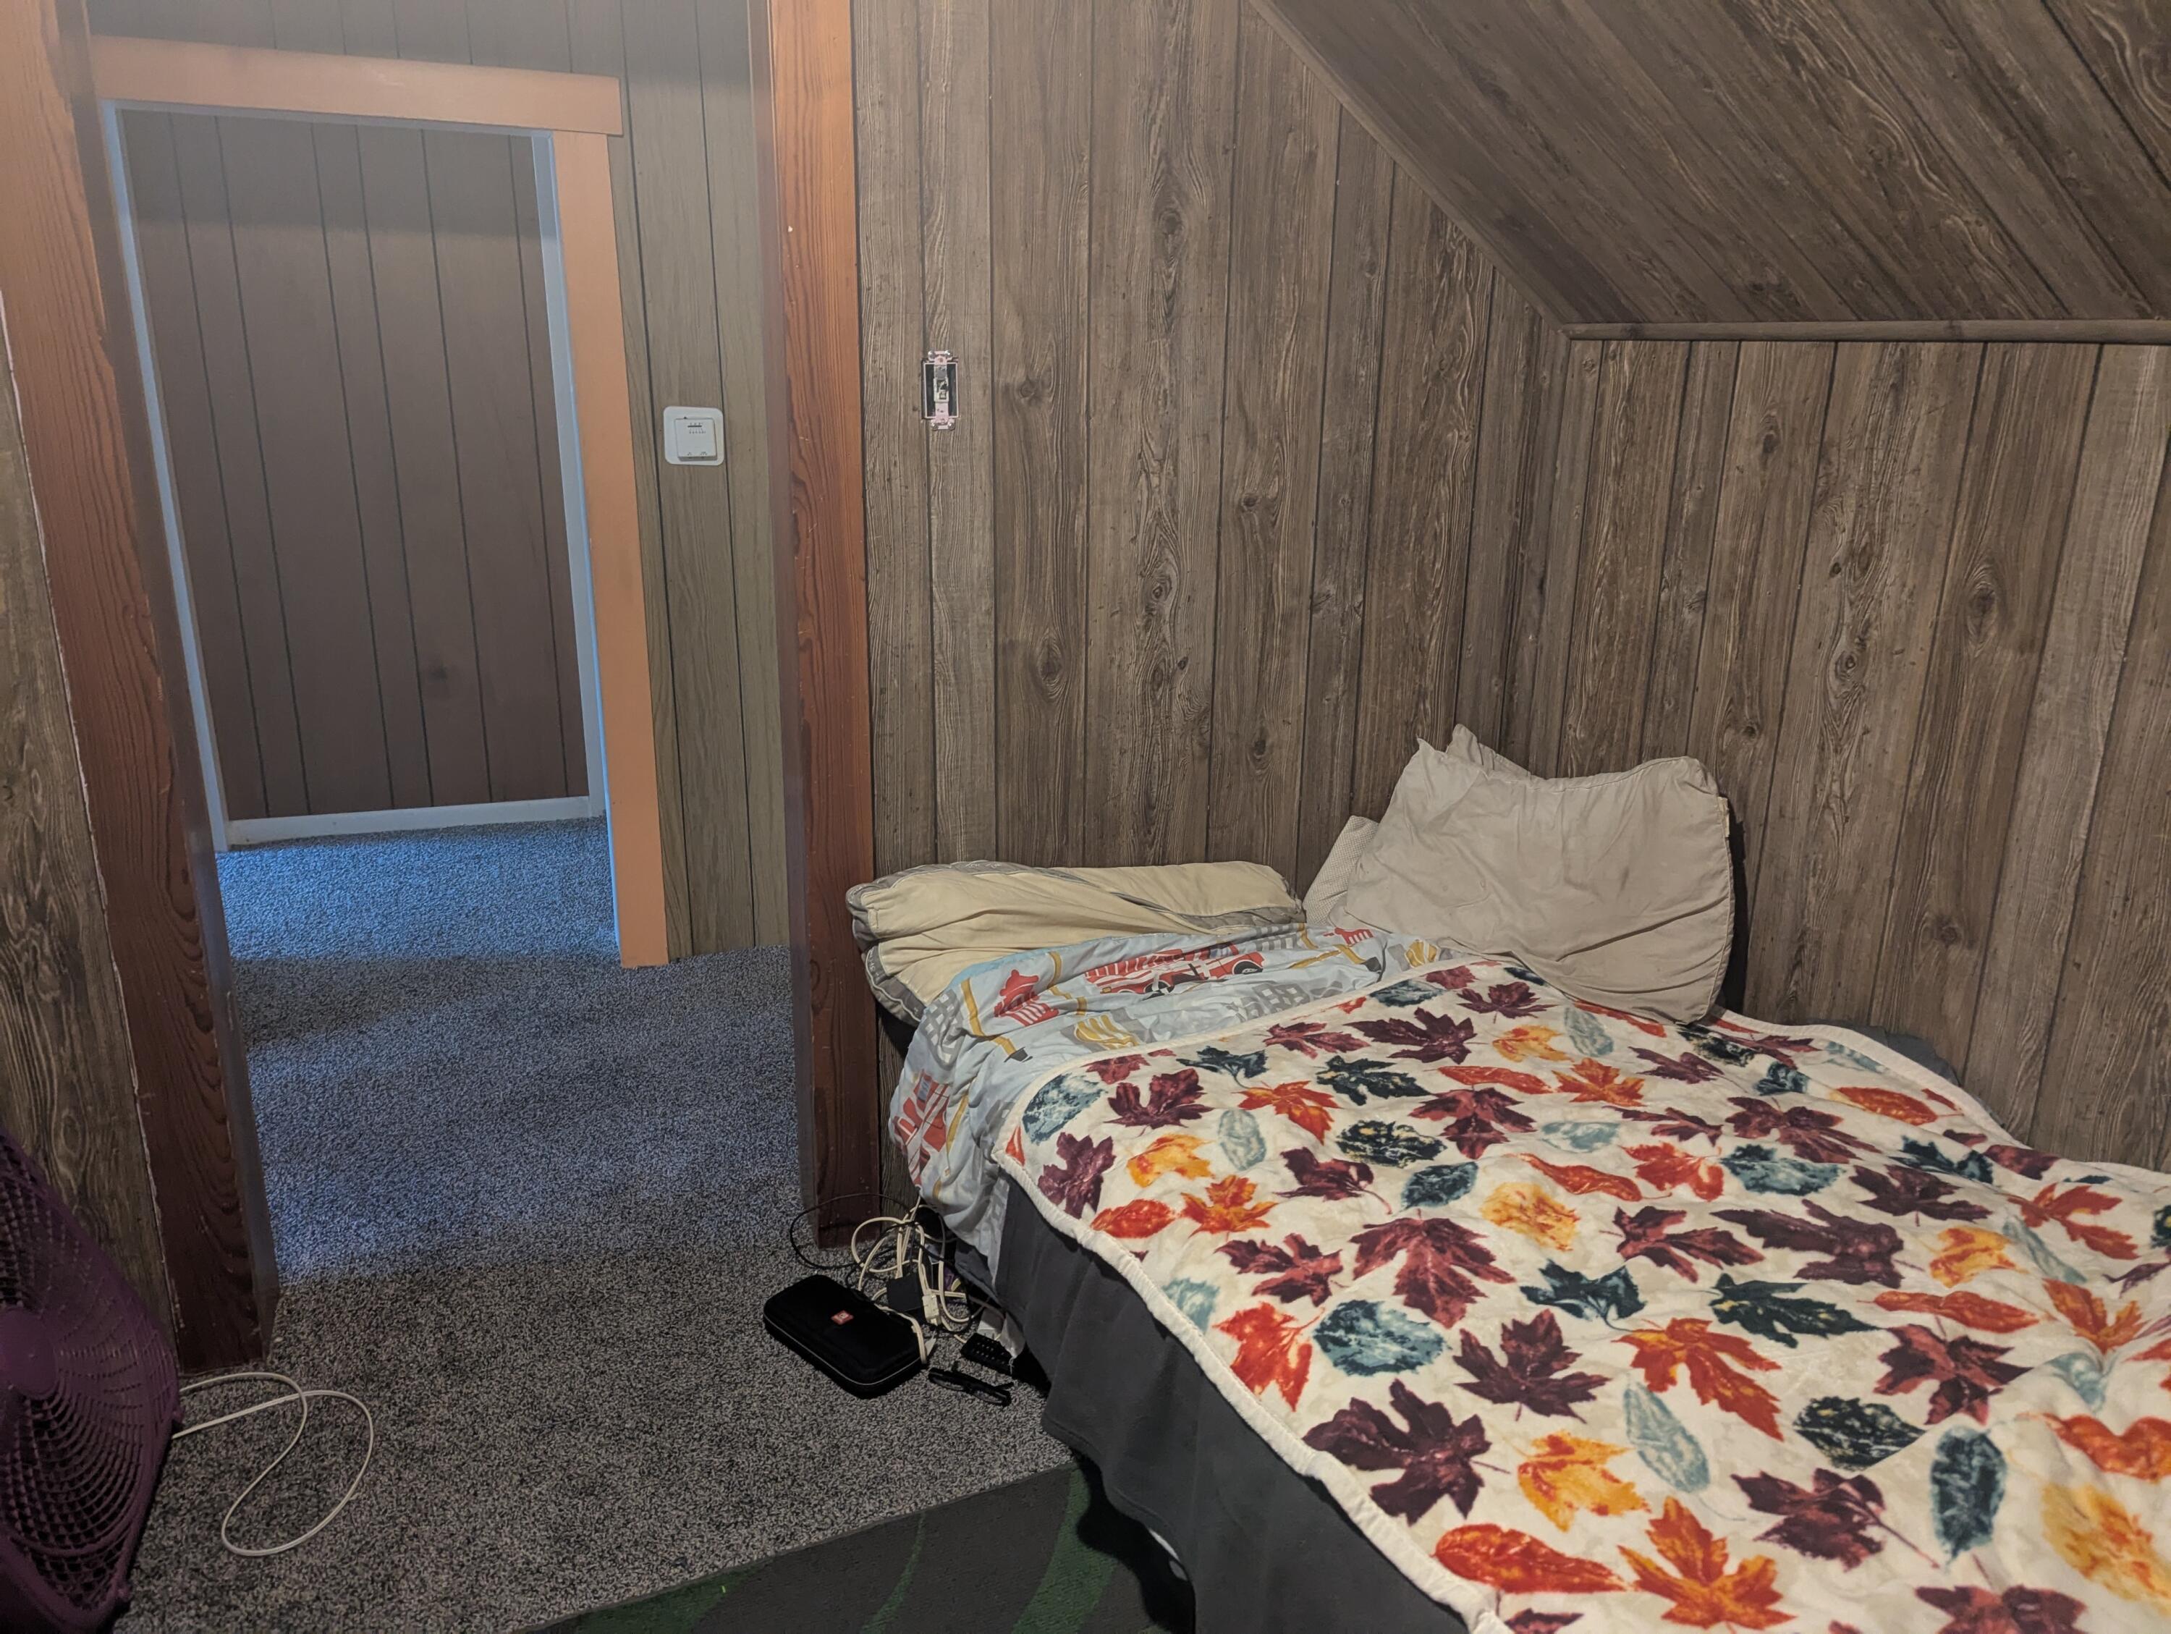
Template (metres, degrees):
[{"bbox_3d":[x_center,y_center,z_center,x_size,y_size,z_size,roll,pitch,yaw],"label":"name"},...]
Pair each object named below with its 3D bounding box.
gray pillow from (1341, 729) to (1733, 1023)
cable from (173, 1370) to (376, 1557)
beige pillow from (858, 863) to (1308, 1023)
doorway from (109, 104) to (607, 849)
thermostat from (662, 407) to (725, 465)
[{"bbox_3d":[0.697,0.077,2.300,0.500,0.420,0.160,7,-19,20],"label":"gray pillow"},{"bbox_3d":[-1.058,0.819,1.971,0.220,0.015,0.410,-14,22,-41],"label":"cable"},{"bbox_3d":[0.011,0.157,2.263,0.700,0.190,0.330,-6,18,-22],"label":"beige pillow"},{"bbox_3d":[-1.452,-0.489,3.179,0.800,1.840,0.120,-6,18,-22],"label":"doorway"},{"bbox_3d":[-0.850,-0.830,3.284,0.129,0.121,0.030,-6,18,-22],"label":"thermostat"}]

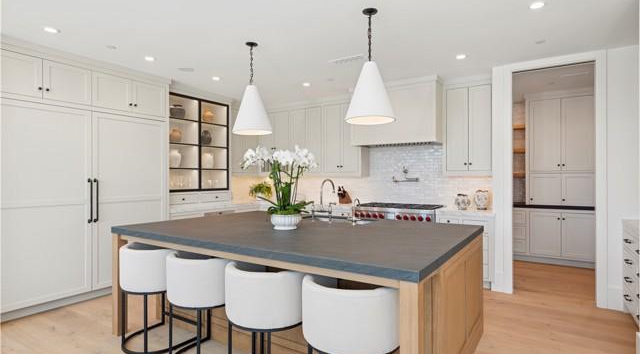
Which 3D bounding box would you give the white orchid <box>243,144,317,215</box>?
[{"bbox_3d":[-0.338,0.015,3.000,0.620,0.590,0.420,0,0,0],"label":"white orchid"}]

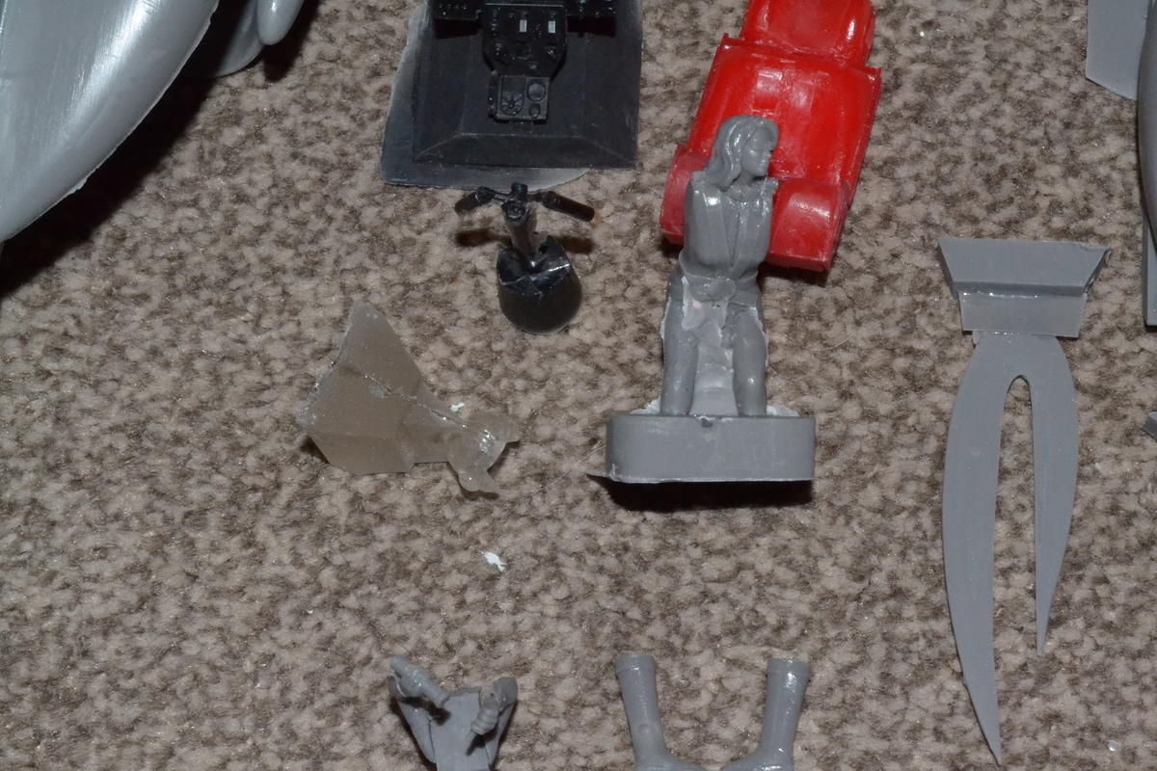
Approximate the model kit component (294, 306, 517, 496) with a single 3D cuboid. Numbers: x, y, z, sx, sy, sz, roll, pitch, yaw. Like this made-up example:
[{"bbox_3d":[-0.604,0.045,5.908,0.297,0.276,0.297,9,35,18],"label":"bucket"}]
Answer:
[{"bbox_3d":[-0.029,0.002,0.450,0.038,0.015,0.029,25,65,13],"label":"model kit component"}]

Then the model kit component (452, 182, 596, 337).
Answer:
[{"bbox_3d":[-0.009,-0.021,0.452,0.023,0.034,0.016,3,62,1],"label":"model kit component"}]

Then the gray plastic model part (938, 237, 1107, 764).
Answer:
[{"bbox_3d":[0.075,0.018,0.447,0.030,0.006,0.096,4,62,2],"label":"gray plastic model part"}]

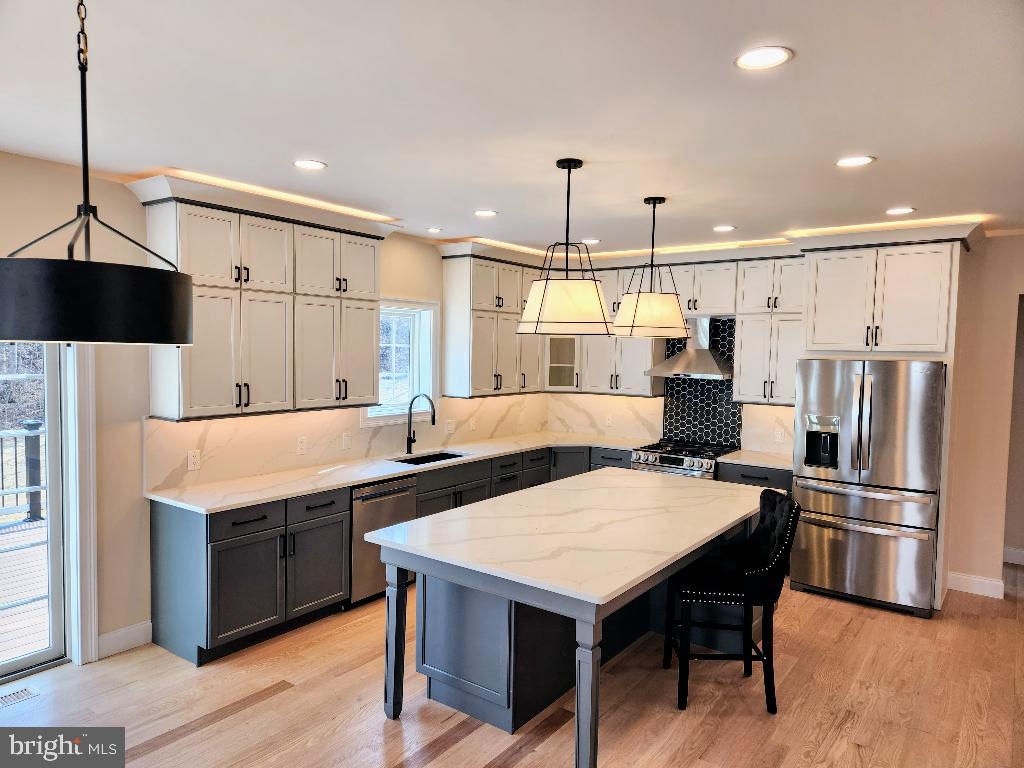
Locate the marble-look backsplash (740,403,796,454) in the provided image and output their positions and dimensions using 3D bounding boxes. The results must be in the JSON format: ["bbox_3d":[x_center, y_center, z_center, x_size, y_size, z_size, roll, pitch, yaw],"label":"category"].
[{"bbox_3d":[2.387,0.391,6.117,0.624,0.476,0.024,3,4,36],"label":"marble-look backsplash"}]

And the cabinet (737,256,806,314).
[{"bbox_3d":[2.314,-0.830,5.908,0.610,0.453,0.333,3,4,36],"label":"cabinet"}]

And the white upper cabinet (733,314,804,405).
[{"bbox_3d":[2.253,-0.212,5.815,0.598,0.760,0.335,3,4,35],"label":"white upper cabinet"}]

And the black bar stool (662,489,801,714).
[{"bbox_3d":[1.127,1.097,3.582,0.570,1.070,0.500,1,3,5],"label":"black bar stool"}]

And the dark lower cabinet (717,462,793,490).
[{"bbox_3d":[2.144,1.091,5.766,0.600,0.880,0.630,3,4,35],"label":"dark lower cabinet"}]

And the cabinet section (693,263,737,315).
[{"bbox_3d":[1.866,-0.838,6.066,0.379,0.450,0.335,3,4,35],"label":"cabinet section"}]

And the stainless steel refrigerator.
[{"bbox_3d":[2.737,0.697,5.185,0.914,1.765,0.870,3,4,36],"label":"stainless steel refrigerator"}]

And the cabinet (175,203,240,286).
[{"bbox_3d":[-1.897,-0.806,4.083,0.333,0.453,0.385,3,4,36],"label":"cabinet"}]

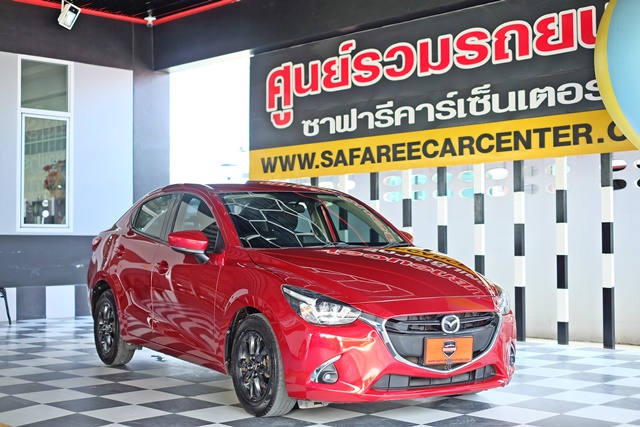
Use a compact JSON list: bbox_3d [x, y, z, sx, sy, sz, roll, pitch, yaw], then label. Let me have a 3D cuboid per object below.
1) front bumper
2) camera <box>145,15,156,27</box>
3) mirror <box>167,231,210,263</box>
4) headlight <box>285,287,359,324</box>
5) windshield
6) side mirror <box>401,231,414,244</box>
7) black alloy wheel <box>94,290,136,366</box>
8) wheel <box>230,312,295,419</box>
[{"bbox_3d":[0.598,0.788,5.481,1.690,0.500,0.530,1,-2,-32],"label":"front bumper"},{"bbox_3d":[-2.302,-2.621,12.800,0.160,0.160,0.180,0,-1,-1],"label":"camera"},{"bbox_3d":[-0.848,0.216,6.140,0.220,0.200,0.160,1,-2,-32],"label":"mirror"},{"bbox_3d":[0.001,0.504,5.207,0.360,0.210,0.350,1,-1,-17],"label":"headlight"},{"bbox_3d":[-0.047,0.056,6.533,1.360,0.180,0.940,1,27,-32],"label":"windshield"},{"bbox_3d":[0.652,0.244,7.079,0.220,0.200,0.160,1,-2,-32],"label":"side mirror"},{"bbox_3d":[-1.686,0.932,7.736,0.195,0.625,0.625,1,-2,-32],"label":"black alloy wheel"},{"bbox_3d":[-0.324,0.885,5.557,0.195,0.625,0.625,1,-2,-32],"label":"wheel"}]

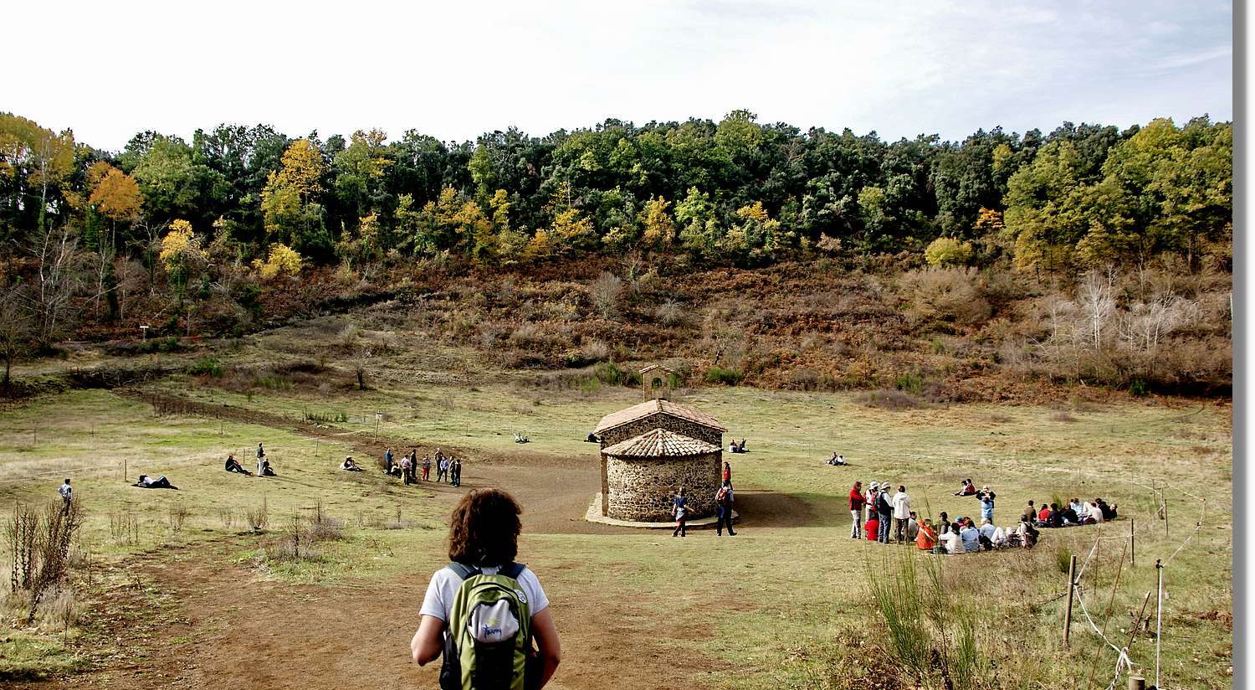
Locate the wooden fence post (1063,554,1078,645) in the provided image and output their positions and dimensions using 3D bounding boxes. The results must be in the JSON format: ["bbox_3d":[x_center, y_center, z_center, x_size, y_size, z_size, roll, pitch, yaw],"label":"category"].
[{"bbox_3d":[5.648,3.239,12.000,0.060,1.150,0.060,5,0,0],"label":"wooden fence post"}]

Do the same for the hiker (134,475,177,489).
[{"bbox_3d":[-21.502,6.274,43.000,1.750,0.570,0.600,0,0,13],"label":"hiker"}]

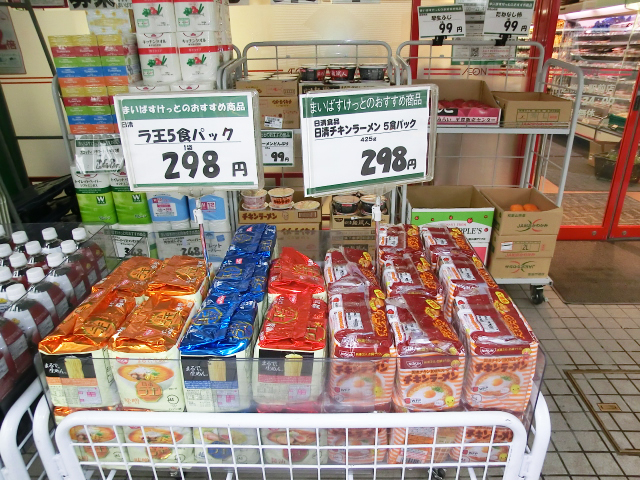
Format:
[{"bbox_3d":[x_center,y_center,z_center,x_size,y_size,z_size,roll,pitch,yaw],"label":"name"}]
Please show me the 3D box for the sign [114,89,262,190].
[{"bbox_3d":[-0.285,-0.213,0.992,0.308,0.217,0.012,-1,20,2],"label":"sign"}]

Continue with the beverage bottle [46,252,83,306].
[{"bbox_3d":[-0.695,0.143,1.211,0.086,0.225,0.081,-1,25,3],"label":"beverage bottle"}]

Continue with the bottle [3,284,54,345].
[{"bbox_3d":[-0.695,0.211,1.062,0.086,0.225,0.081,-1,25,3],"label":"bottle"}]

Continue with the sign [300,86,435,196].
[{"bbox_3d":[0.106,-0.214,0.962,0.305,0.222,0.012,-10,25,-17],"label":"sign"}]

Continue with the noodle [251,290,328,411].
[{"bbox_3d":[-0.047,0.225,0.929,0.129,0.143,0.188,-1,25,3],"label":"noodle"}]

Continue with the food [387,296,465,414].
[{"bbox_3d":[0.192,0.210,0.856,0.112,0.143,0.185,-1,22,0],"label":"food"}]

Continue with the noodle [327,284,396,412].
[{"bbox_3d":[0.076,0.203,0.860,0.112,0.143,0.188,-1,22,0],"label":"noodle"}]

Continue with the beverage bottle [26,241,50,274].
[{"bbox_3d":[-0.749,0.119,1.205,0.084,0.240,0.084,-1,22,0],"label":"beverage bottle"}]

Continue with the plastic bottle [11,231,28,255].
[{"bbox_3d":[-0.885,0.083,1.358,0.086,0.225,0.081,-1,25,3],"label":"plastic bottle"}]

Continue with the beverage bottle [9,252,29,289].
[{"bbox_3d":[-0.794,0.145,1.215,0.086,0.225,0.081,-1,25,3],"label":"beverage bottle"}]

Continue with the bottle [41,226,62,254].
[{"bbox_3d":[-0.761,0.081,1.297,0.084,0.240,0.084,-1,22,0],"label":"bottle"}]

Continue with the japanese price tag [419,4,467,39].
[{"bbox_3d":[0.668,-1.190,2.420,0.255,0.185,0.010,-3,8,1],"label":"japanese price tag"}]

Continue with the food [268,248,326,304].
[{"bbox_3d":[-0.049,0.136,1.021,0.118,0.160,0.185,-1,22,0],"label":"food"}]

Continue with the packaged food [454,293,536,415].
[{"bbox_3d":[0.317,0.206,0.861,0.112,0.147,0.188,-1,22,0],"label":"packaged food"}]

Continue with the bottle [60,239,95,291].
[{"bbox_3d":[-0.699,0.110,1.283,0.086,0.225,0.081,-1,25,3],"label":"bottle"}]

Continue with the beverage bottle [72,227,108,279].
[{"bbox_3d":[-0.673,0.084,1.289,0.084,0.240,0.084,-1,22,0],"label":"beverage bottle"}]

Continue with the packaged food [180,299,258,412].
[{"bbox_3d":[-0.191,0.231,0.937,0.130,0.147,0.184,-1,25,3],"label":"packaged food"}]

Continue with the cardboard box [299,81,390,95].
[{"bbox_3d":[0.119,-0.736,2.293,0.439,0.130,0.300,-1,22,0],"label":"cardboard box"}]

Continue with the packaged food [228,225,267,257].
[{"bbox_3d":[-0.179,0.059,1.292,0.127,0.146,0.185,-1,25,3],"label":"packaged food"}]

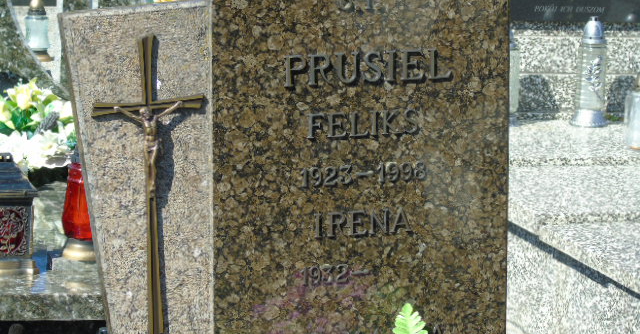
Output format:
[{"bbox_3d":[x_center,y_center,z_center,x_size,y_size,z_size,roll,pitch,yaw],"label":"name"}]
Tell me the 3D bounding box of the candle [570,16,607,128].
[{"bbox_3d":[0.659,-0.234,4.850,0.090,0.265,0.090,1,9,-3],"label":"candle"}]

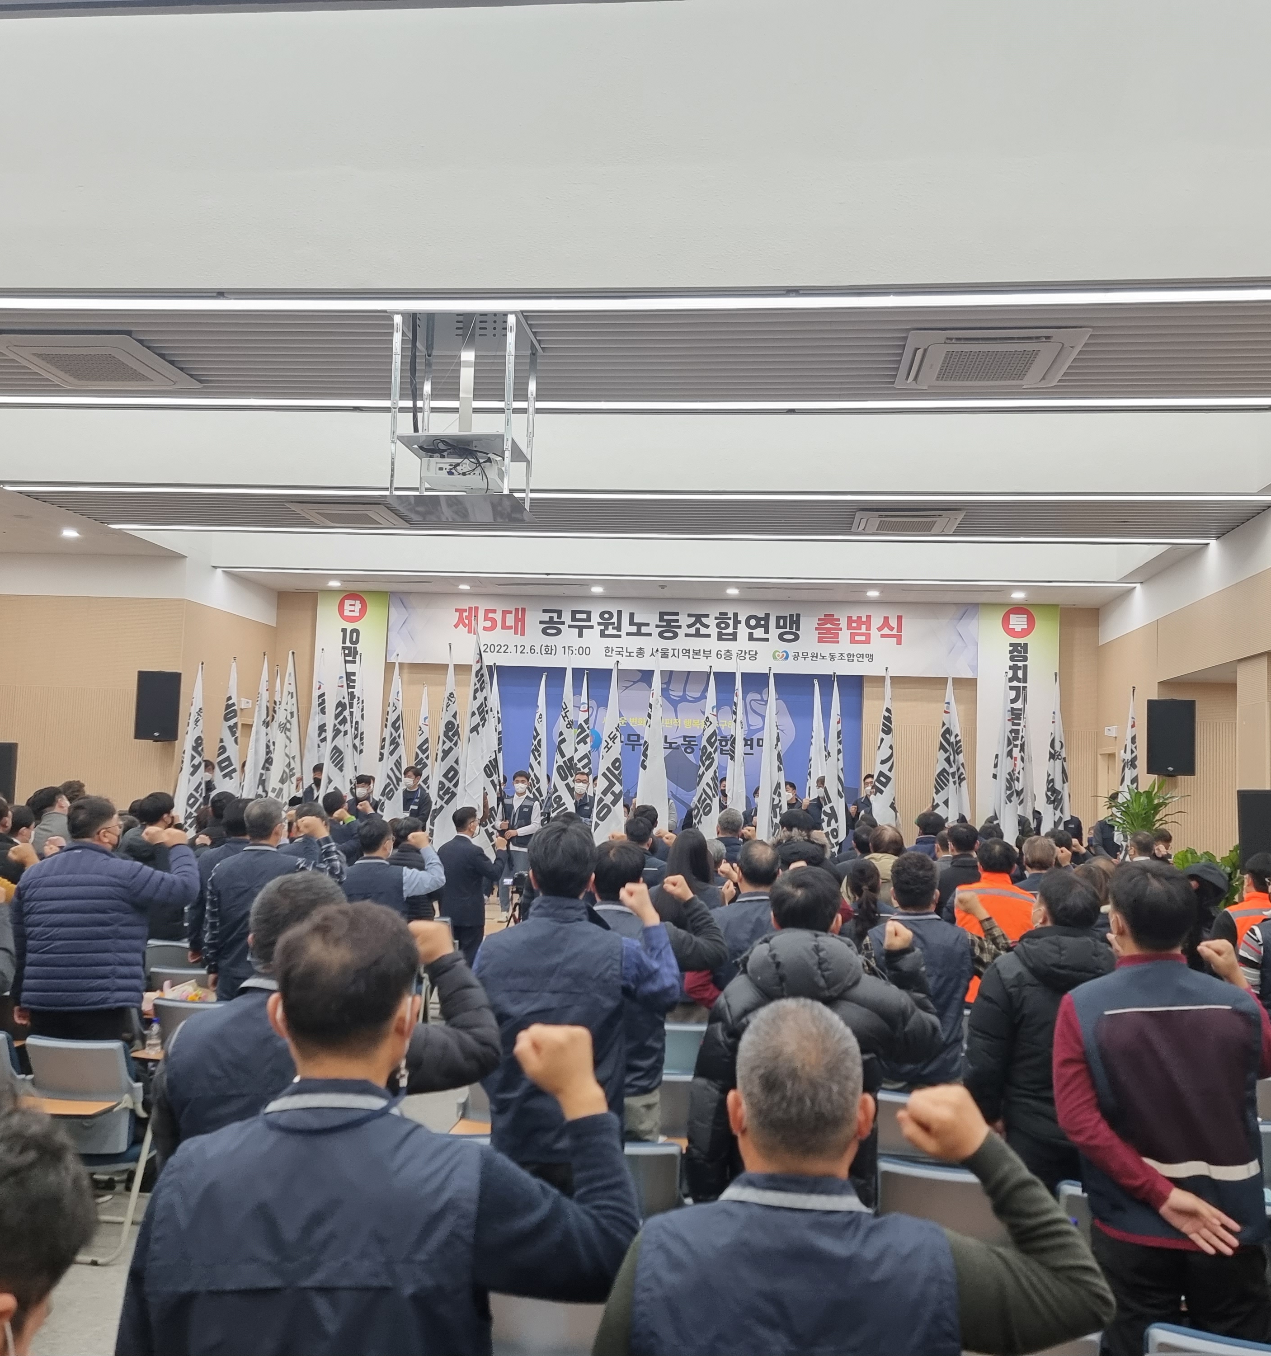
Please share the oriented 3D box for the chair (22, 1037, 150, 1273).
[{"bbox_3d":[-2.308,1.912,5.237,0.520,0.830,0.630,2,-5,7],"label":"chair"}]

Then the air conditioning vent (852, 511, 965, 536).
[{"bbox_3d":[2.487,-1.399,11.518,0.950,0.080,0.950,2,-5,7],"label":"air conditioning vent"}]

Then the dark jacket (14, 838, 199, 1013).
[{"bbox_3d":[-2.342,1.097,5.550,0.620,0.710,0.460,0,-5,22],"label":"dark jacket"}]

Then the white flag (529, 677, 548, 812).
[{"bbox_3d":[-1.215,0.828,15.237,0.270,1.750,0.200,2,-5,7],"label":"white flag"}]

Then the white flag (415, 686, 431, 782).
[{"bbox_3d":[-2.577,1.039,15.000,0.330,1.950,0.280,2,-5,7],"label":"white flag"}]

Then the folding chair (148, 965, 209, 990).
[{"bbox_3d":[-2.417,2.009,7.104,0.540,0.820,0.580,2,-5,7],"label":"folding chair"}]

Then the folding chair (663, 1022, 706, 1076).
[{"bbox_3d":[0.183,2.010,5.955,0.530,0.830,0.560,2,-5,7],"label":"folding chair"}]

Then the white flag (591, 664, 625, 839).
[{"bbox_3d":[-0.325,0.938,14.711,0.420,2.200,0.270,2,-5,7],"label":"white flag"}]

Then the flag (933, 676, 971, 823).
[{"bbox_3d":[3.525,0.872,14.060,0.420,1.800,0.250,2,-5,7],"label":"flag"}]

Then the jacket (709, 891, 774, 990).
[{"bbox_3d":[0.505,1.255,5.342,0.480,0.680,0.280,2,-5,7],"label":"jacket"}]

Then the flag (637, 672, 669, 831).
[{"bbox_3d":[0.197,0.844,14.000,0.390,2.000,0.300,2,-5,7],"label":"flag"}]

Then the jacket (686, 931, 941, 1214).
[{"bbox_3d":[0.449,0.985,3.150,0.600,0.710,0.420,2,-5,7],"label":"jacket"}]

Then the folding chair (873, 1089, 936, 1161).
[{"bbox_3d":[0.987,1.948,4.817,0.530,0.830,0.560,2,-5,7],"label":"folding chair"}]

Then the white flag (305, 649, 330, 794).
[{"bbox_3d":[-3.963,0.539,15.388,0.300,1.800,0.220,2,-5,7],"label":"white flag"}]

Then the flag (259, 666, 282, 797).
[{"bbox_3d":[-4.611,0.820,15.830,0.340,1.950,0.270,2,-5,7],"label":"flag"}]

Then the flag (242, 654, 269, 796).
[{"bbox_3d":[-4.092,0.631,13.500,0.300,1.750,0.270,3,-5,-13],"label":"flag"}]

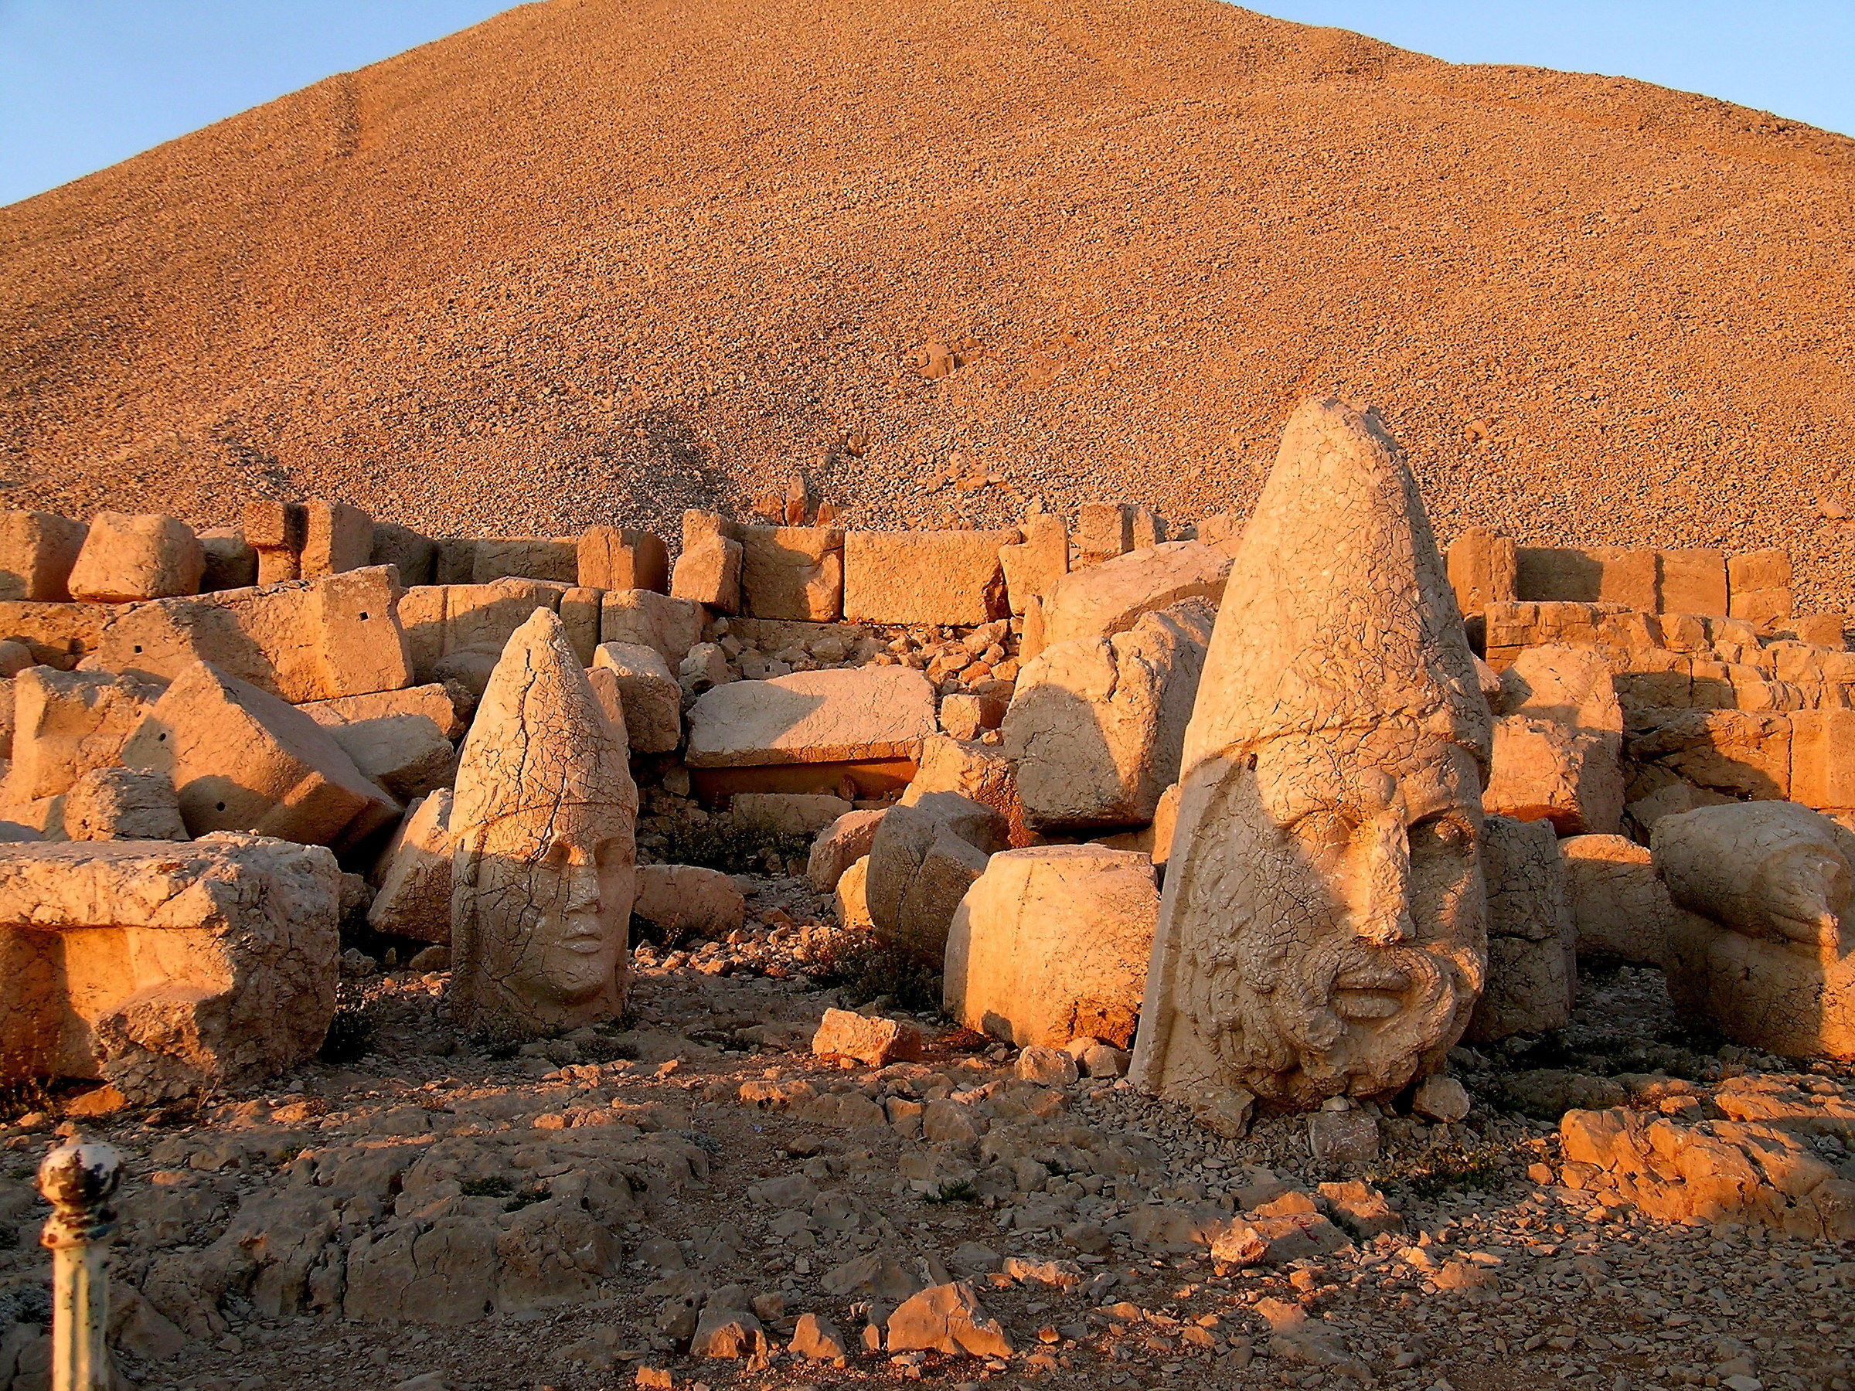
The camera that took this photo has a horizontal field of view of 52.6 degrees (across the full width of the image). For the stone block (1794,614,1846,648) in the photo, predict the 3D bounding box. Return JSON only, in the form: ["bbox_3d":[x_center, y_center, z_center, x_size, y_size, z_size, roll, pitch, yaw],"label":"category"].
[{"bbox_3d":[7.086,-0.512,14.900,0.410,0.270,0.340,0,-1,0],"label":"stone block"}]

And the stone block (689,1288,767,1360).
[{"bbox_3d":[-0.506,1.608,4.800,0.175,0.140,0.150,0,-1,10],"label":"stone block"}]

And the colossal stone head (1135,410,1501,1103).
[{"bbox_3d":[1.550,0.200,7.450,1.150,2.750,1.120,2,-1,-18],"label":"colossal stone head"}]

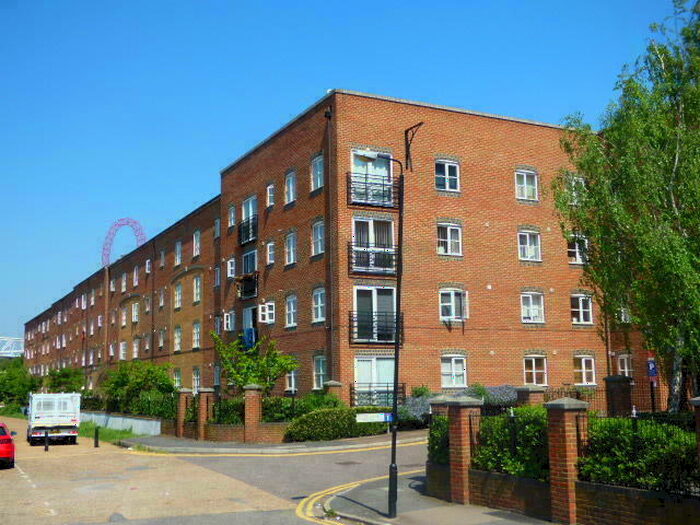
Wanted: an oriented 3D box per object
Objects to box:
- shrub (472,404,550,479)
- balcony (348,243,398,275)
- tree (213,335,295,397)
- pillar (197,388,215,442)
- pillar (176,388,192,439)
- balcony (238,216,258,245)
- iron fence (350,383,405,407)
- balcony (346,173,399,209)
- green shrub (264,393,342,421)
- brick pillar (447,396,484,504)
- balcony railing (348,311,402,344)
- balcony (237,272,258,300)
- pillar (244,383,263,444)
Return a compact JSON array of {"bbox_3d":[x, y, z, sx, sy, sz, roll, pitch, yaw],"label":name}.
[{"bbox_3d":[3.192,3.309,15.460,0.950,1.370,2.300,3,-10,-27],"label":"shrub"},{"bbox_3d":[1.048,-0.050,37.370,2.545,1.480,0.250,3,-9,-26],"label":"balcony"},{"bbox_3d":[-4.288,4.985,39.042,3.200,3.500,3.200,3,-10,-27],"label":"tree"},{"bbox_3d":[-5.545,5.820,33.457,0.530,2.000,0.530,3,-9,-27],"label":"pillar"},{"bbox_3d":[-6.767,6.142,35.557,0.530,2.000,0.530,3,-9,-27],"label":"pillar"},{"bbox_3d":[-5.437,-1.680,46.549,0.250,1.450,2.430,3,-9,-27],"label":"balcony"},{"bbox_3d":[1.153,5.783,36.536,2.620,1.438,0.250,3,-9,-26],"label":"iron fence"},{"bbox_3d":[1.039,-3.099,37.723,2.450,1.386,0.280,3,-10,-27],"label":"balcony"},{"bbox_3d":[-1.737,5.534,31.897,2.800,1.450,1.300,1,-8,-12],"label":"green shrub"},{"bbox_3d":[2.196,3.561,16.535,0.500,1.980,0.500,3,-10,-27],"label":"brick pillar"},{"bbox_3d":[1.126,2.798,36.837,2.450,1.382,0.280,3,-10,-27],"label":"balcony railing"},{"bbox_3d":[-5.404,1.320,45.878,0.300,1.309,2.500,3,-10,-27],"label":"balcony"},{"bbox_3d":[-3.989,6.273,36.131,0.600,2.360,0.600,-5,-9,25],"label":"pillar"}]

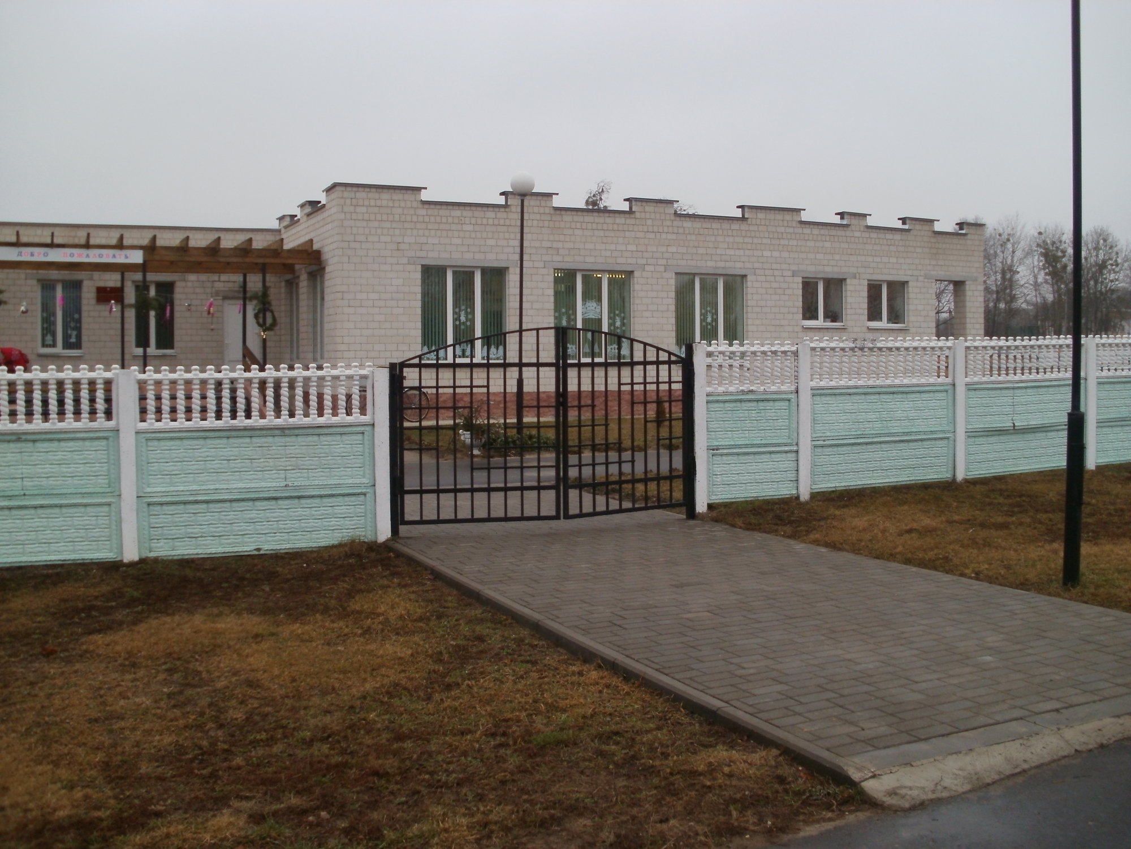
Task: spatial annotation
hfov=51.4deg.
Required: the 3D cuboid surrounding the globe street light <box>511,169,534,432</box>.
[{"bbox_3d":[-0.735,-1.965,19.700,0.400,4.500,0.400,0,1,0],"label":"globe street light"}]

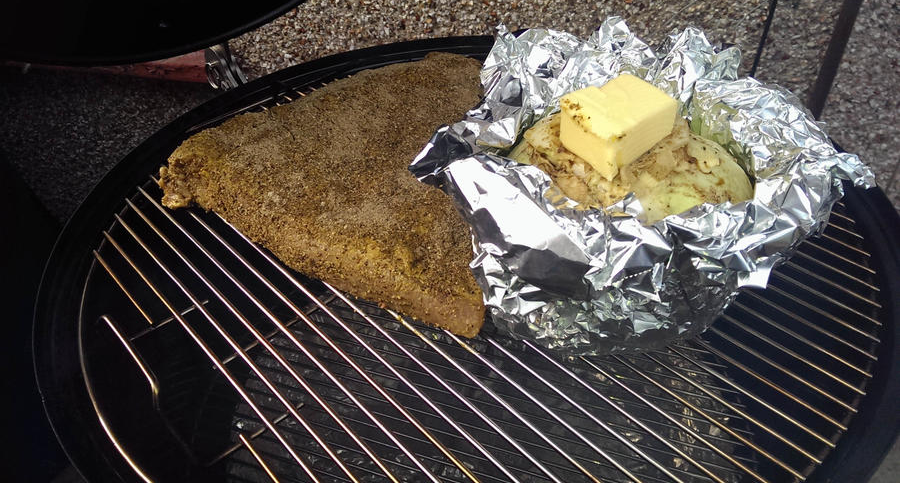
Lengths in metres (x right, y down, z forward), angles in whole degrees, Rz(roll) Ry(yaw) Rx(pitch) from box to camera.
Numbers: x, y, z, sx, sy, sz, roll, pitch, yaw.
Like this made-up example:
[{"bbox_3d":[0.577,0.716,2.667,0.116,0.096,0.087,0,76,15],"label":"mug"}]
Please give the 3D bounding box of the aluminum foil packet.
[{"bbox_3d":[0.097,-0.032,0.404,0.235,0.135,0.205,-3,39,0],"label":"aluminum foil packet"}]

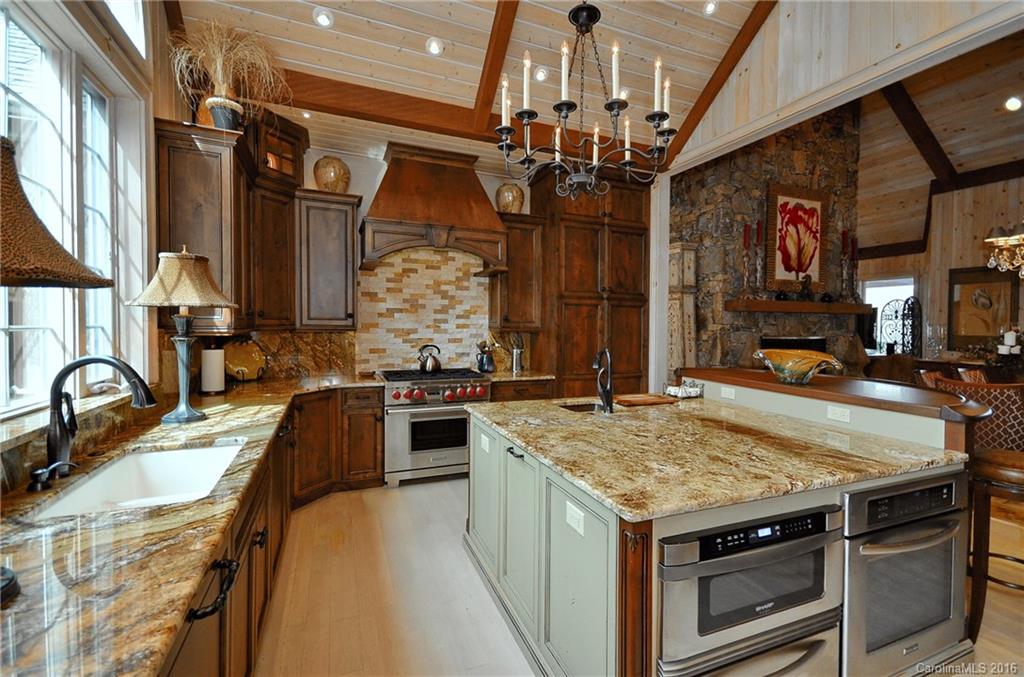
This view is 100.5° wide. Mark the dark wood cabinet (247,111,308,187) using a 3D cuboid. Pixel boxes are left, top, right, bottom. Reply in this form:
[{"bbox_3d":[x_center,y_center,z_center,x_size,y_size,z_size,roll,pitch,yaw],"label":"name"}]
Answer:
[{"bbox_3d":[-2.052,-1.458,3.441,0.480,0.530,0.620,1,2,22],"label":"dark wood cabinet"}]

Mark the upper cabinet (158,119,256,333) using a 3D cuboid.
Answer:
[{"bbox_3d":[-1.979,-0.659,2.813,0.410,1.210,0.610,0,2,-21],"label":"upper cabinet"}]

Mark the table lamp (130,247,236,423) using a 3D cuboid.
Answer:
[{"bbox_3d":[-1.655,-0.036,2.160,0.430,0.875,0.430,0,2,-23],"label":"table lamp"}]

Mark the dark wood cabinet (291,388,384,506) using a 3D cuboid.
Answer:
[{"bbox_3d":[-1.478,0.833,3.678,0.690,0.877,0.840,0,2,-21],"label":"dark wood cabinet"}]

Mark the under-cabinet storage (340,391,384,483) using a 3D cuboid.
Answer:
[{"bbox_3d":[-1.359,0.832,3.829,0.350,0.880,0.600,0,2,-23],"label":"under-cabinet storage"}]

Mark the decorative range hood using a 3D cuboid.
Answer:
[{"bbox_3d":[-0.736,-1.186,4.054,1.270,1.090,0.550,0,2,-23],"label":"decorative range hood"}]

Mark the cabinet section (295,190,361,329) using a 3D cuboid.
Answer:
[{"bbox_3d":[-1.653,-0.675,3.876,0.530,1.190,0.370,0,2,-22],"label":"cabinet section"}]

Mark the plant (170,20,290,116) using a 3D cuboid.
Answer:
[{"bbox_3d":[-1.731,-1.631,2.627,0.600,0.560,0.520,0,2,-23],"label":"plant"}]

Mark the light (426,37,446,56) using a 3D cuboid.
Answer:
[{"bbox_3d":[-0.599,-2.263,3.290,0.145,0.040,0.145,0,-35,-21],"label":"light"}]

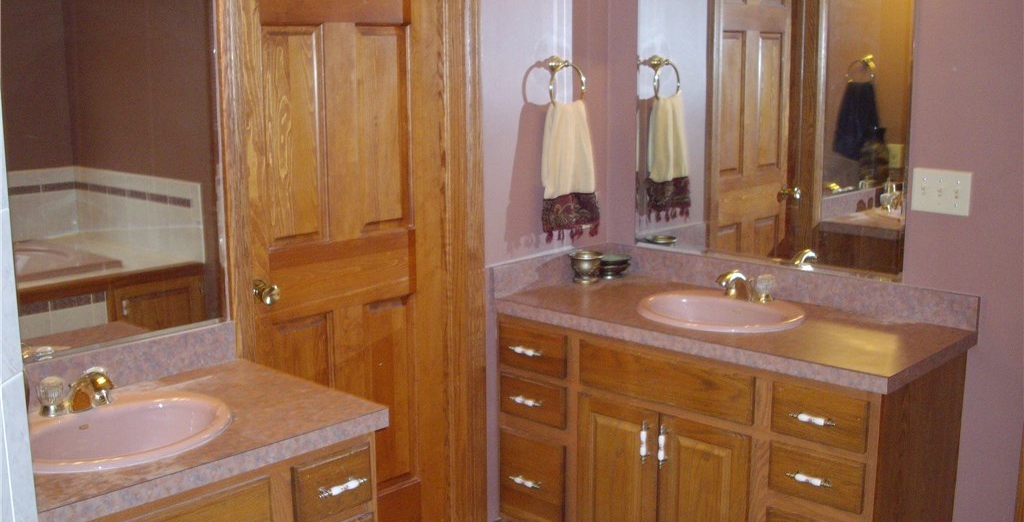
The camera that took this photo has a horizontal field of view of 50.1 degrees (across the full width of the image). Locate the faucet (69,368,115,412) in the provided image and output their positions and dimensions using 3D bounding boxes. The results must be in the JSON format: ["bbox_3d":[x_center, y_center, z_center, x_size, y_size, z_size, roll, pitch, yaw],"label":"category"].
[{"bbox_3d":[-0.869,0.270,2.236,0.148,0.101,0.042,10,14,41],"label":"faucet"}]

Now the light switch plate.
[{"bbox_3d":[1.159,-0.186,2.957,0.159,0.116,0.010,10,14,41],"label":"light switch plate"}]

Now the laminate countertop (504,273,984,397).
[{"bbox_3d":[0.601,0.171,3.158,1.253,0.041,0.570,10,14,41],"label":"laminate countertop"}]

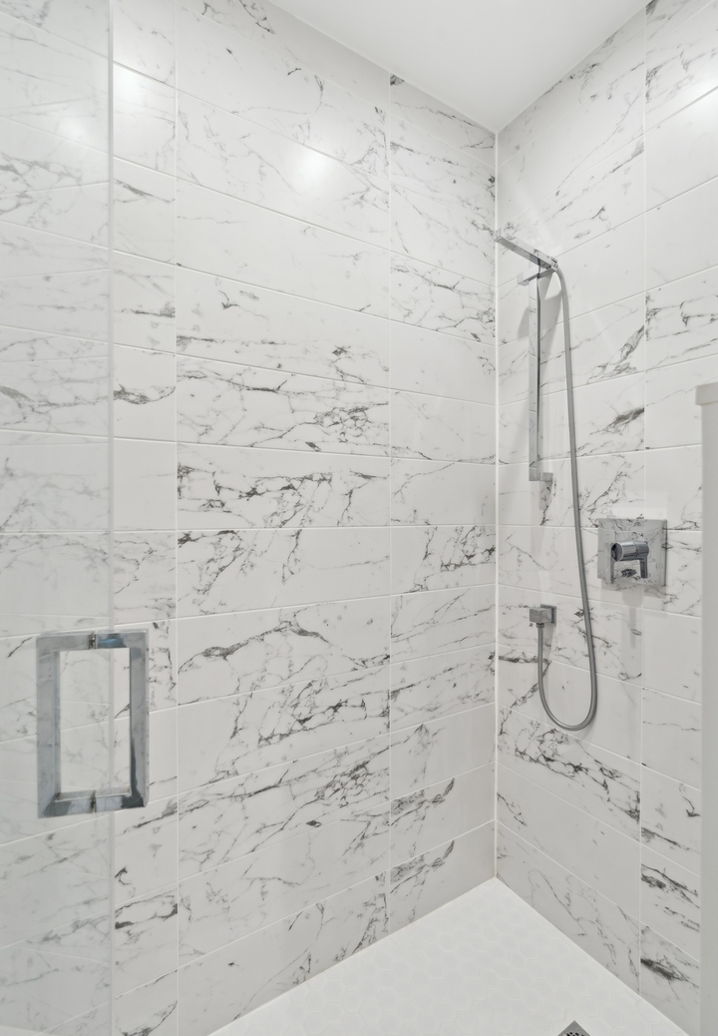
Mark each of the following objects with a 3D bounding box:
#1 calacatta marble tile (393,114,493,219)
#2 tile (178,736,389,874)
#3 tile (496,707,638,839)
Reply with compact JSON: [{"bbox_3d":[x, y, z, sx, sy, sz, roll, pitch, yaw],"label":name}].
[{"bbox_3d":[0.281,-1.094,1.535,0.446,0.202,0.012,0,0,-31],"label":"calacatta marble tile"},{"bbox_3d":[-0.167,0.743,1.276,0.598,0.202,0.012,0,0,-31],"label":"tile"},{"bbox_3d":[0.612,0.744,1.459,0.010,0.203,0.490,0,0,-32],"label":"tile"}]

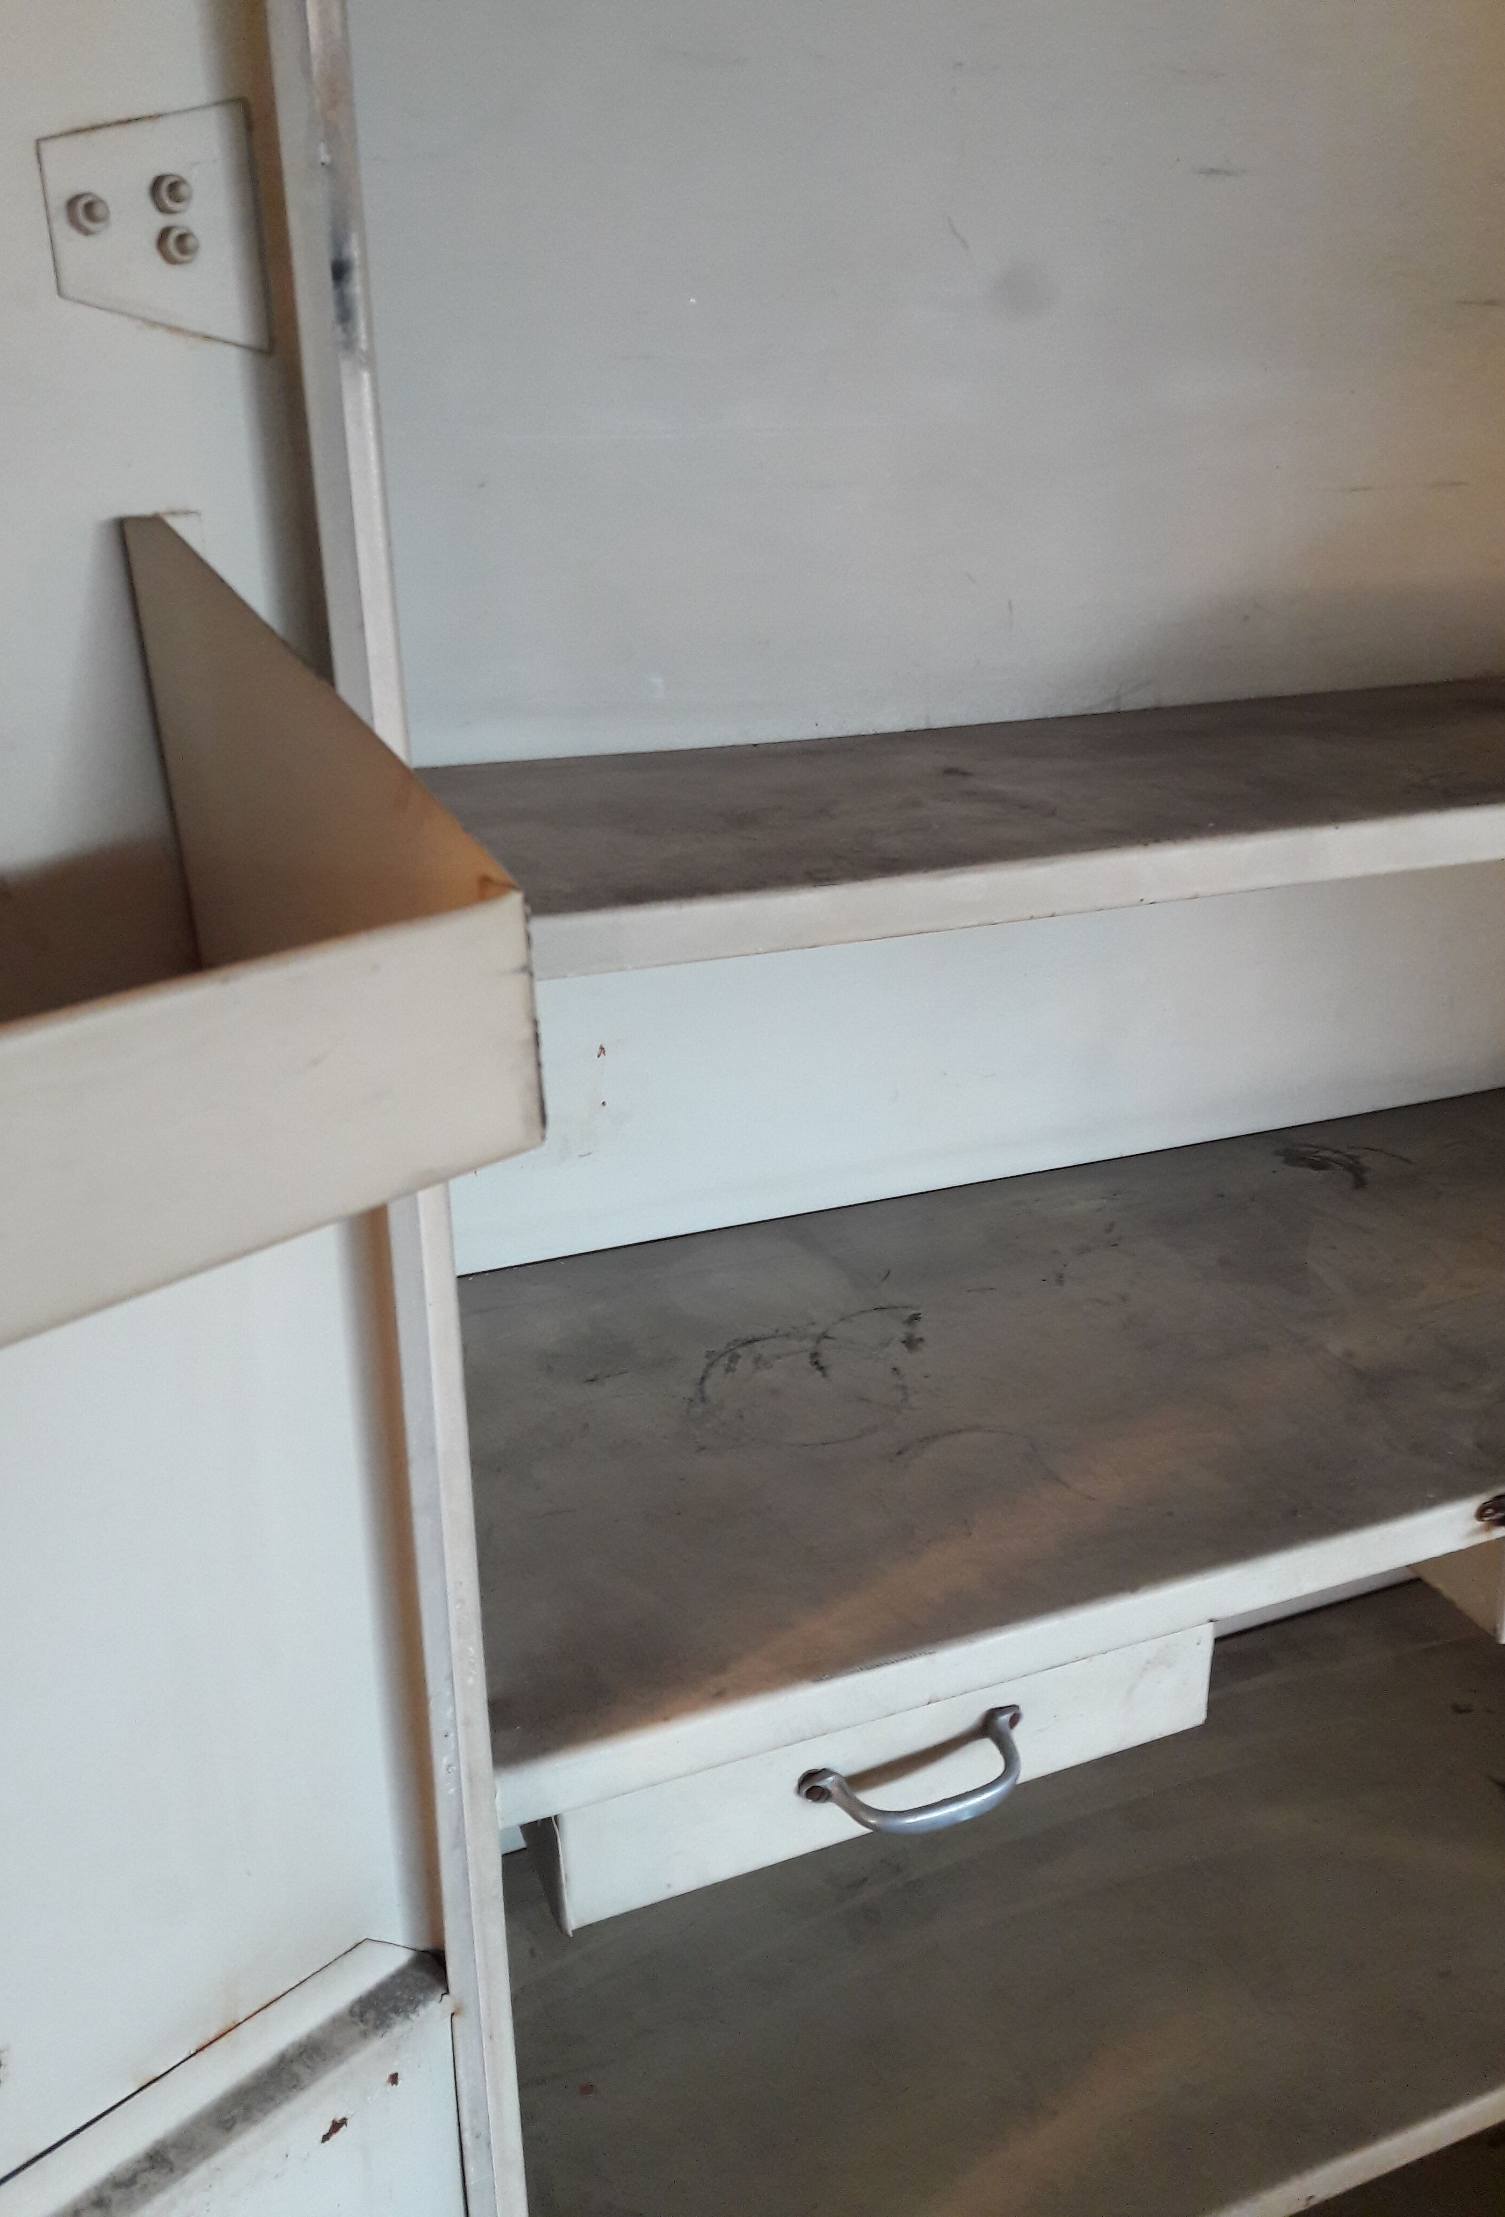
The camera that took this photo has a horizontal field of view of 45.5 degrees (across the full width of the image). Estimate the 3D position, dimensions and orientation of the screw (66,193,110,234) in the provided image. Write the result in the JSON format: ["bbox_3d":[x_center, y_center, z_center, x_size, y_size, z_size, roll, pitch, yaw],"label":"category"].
[{"bbox_3d":[-0.209,-0.283,0.567,0.011,0.011,0.011,19,29,42],"label":"screw"}]

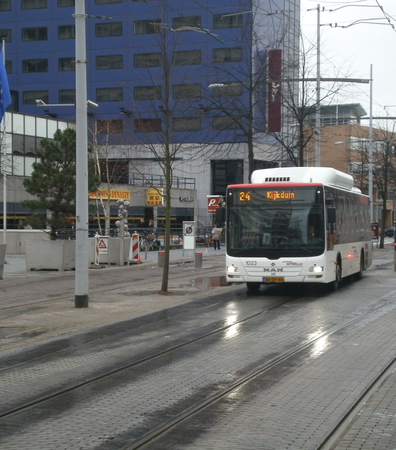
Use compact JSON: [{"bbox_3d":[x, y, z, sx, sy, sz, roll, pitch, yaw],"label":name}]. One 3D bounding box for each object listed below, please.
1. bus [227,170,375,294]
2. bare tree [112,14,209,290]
[{"bbox_3d":[3.470,0.120,31.380,2.520,3.300,12.000,0,0,15],"label":"bus"},{"bbox_3d":[-0.910,-1.860,27.000,2.600,7.300,2.600,0,0,0],"label":"bare tree"}]

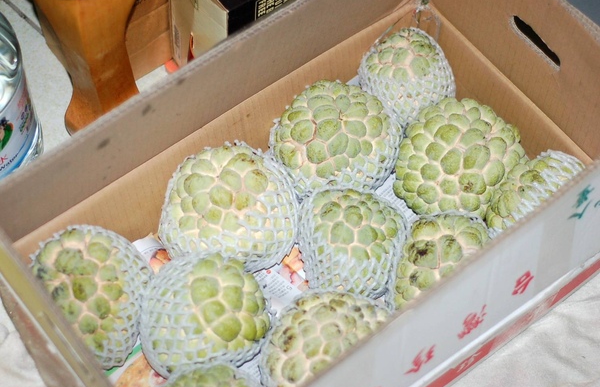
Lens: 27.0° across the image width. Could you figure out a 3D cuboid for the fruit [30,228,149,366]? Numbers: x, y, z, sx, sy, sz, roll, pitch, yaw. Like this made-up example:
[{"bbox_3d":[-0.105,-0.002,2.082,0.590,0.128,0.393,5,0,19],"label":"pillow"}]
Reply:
[{"bbox_3d":[-0.173,0.086,1.037,0.096,0.102,0.119,-33,63,-19],"label":"fruit"}]

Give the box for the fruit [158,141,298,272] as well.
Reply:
[{"bbox_3d":[-0.062,0.011,1.086,0.119,0.098,0.117,0,58,0],"label":"fruit"}]

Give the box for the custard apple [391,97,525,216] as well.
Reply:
[{"bbox_3d":[0.140,-0.032,1.098,0.118,0.100,0.109,0,62,-2],"label":"custard apple"}]

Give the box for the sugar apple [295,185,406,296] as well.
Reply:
[{"bbox_3d":[0.045,0.042,1.062,0.094,0.089,0.097,0,62,-2],"label":"sugar apple"}]

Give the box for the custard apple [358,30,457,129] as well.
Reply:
[{"bbox_3d":[0.099,-0.107,1.158,0.089,0.099,0.089,0,58,0],"label":"custard apple"}]

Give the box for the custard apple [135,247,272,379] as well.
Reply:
[{"bbox_3d":[-0.077,0.099,1.025,0.107,0.095,0.106,0,62,-2],"label":"custard apple"}]

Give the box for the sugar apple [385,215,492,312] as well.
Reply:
[{"bbox_3d":[0.120,0.057,1.062,0.087,0.078,0.093,0,62,-2],"label":"sugar apple"}]

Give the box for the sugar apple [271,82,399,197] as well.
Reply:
[{"bbox_3d":[0.030,-0.049,1.105,0.116,0.099,0.108,0,62,-2],"label":"sugar apple"}]

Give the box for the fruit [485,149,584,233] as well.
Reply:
[{"bbox_3d":[0.212,0.011,1.085,0.096,0.086,0.100,0,62,-2],"label":"fruit"}]

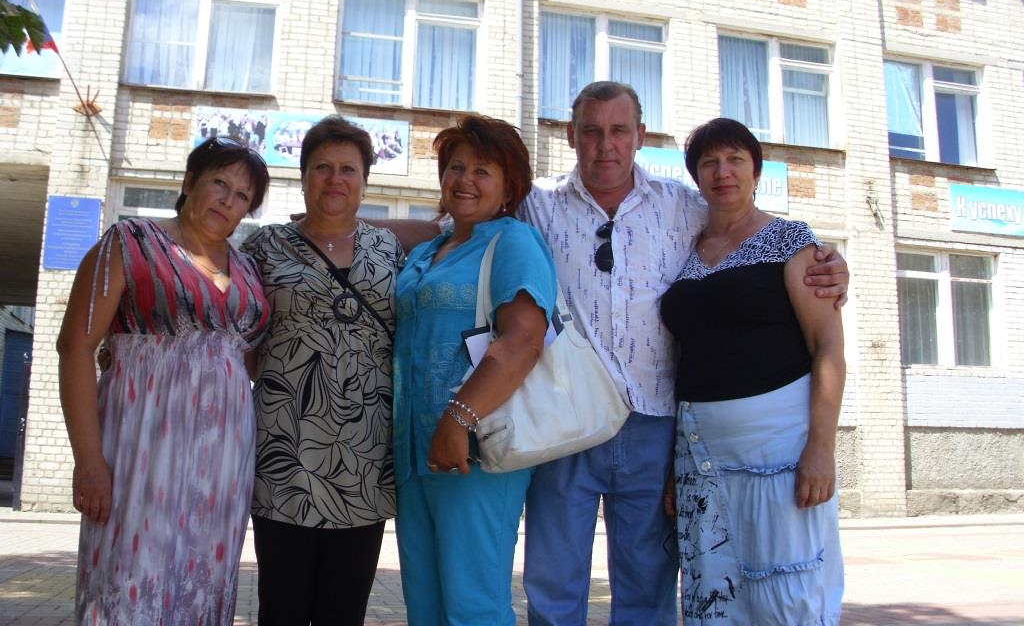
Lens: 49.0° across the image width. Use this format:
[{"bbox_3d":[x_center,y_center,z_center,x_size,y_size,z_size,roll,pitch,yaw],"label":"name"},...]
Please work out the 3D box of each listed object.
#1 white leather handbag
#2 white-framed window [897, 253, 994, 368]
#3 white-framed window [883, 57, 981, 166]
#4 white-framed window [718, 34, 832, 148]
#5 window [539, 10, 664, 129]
[{"bbox_3d":[0.079,0.087,2.420,0.330,0.490,0.140,0,-10,-22],"label":"white leather handbag"},{"bbox_3d":[6.852,-0.071,17.810,1.930,1.740,0.150,3,-10,-14],"label":"white-framed window"},{"bbox_3d":[6.850,-3.282,18.399,1.930,1.740,0.150,3,-10,-14],"label":"white-framed window"},{"bbox_3d":[4.116,-3.476,17.559,1.930,1.740,0.150,3,-10,-14],"label":"white-framed window"},{"bbox_3d":[1.339,-3.643,16.815,2.030,1.760,0.150,3,-10,-14],"label":"window"}]

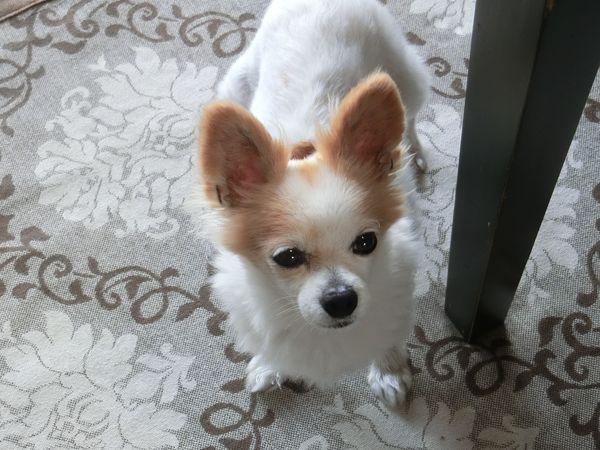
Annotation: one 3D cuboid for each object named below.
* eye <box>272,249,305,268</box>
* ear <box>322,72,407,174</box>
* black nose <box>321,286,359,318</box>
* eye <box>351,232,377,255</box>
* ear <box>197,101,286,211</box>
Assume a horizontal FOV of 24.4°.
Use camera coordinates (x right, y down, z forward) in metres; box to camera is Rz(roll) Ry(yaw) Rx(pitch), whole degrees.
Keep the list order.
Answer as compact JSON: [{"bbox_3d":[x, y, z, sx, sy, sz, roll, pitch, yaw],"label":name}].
[{"bbox_3d":[-0.007,0.023,0.934,0.021,0.013,0.011,-8,27,5],"label":"eye"},{"bbox_3d":[0.044,-0.069,0.965,0.052,0.032,0.070,4,102,-16],"label":"ear"},{"bbox_3d":[0.026,0.050,0.907,0.023,0.016,0.014,-13,27,-4],"label":"black nose"},{"bbox_3d":[0.043,0.013,0.938,0.018,0.015,0.011,-17,28,-11],"label":"eye"},{"bbox_3d":[-0.040,-0.049,0.957,0.054,0.032,0.068,-16,102,7],"label":"ear"}]

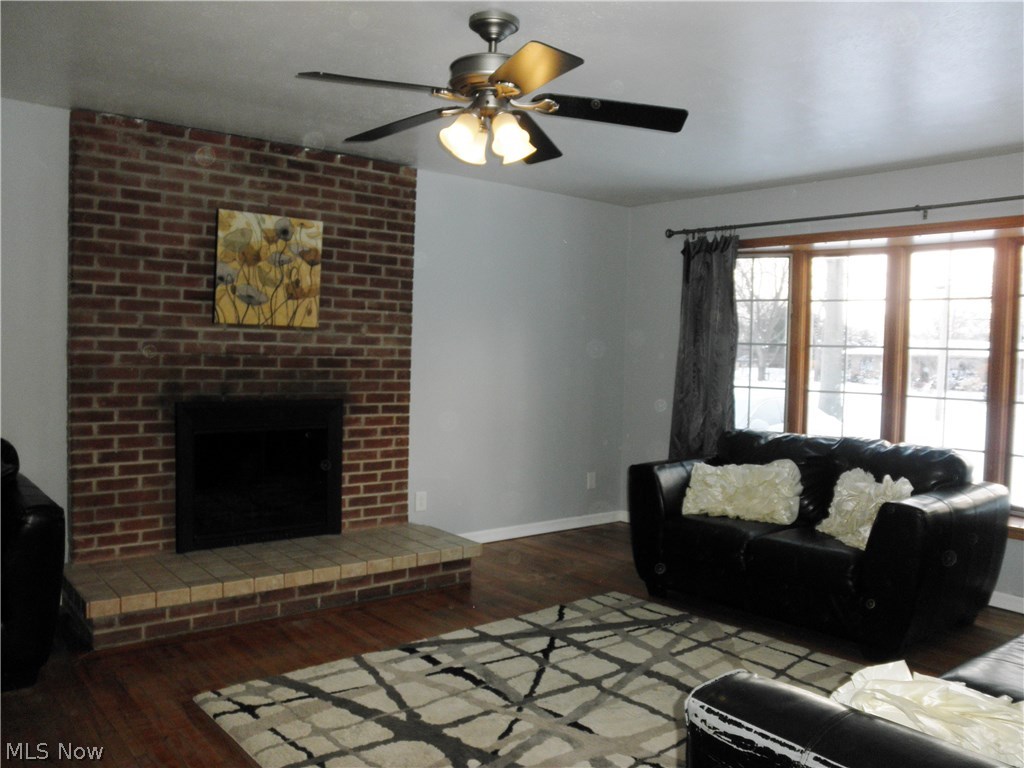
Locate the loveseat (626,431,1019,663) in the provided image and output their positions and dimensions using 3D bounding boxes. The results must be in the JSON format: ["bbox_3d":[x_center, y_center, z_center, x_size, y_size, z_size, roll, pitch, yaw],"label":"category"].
[{"bbox_3d":[1.581,0.750,4.449,1.010,0.880,1.570,-1,4,-43],"label":"loveseat"}]

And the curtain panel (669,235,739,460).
[{"bbox_3d":[1.327,0.041,5.792,0.110,2.120,0.550,-1,3,-42],"label":"curtain panel"}]

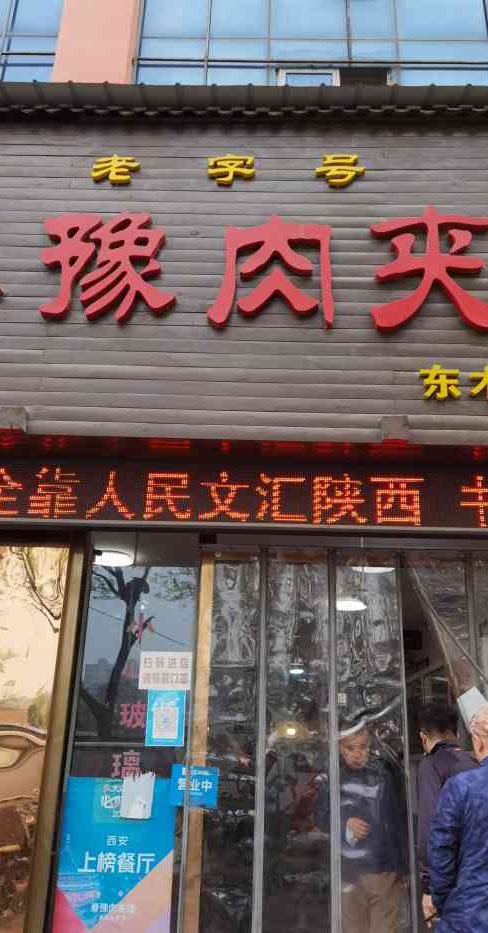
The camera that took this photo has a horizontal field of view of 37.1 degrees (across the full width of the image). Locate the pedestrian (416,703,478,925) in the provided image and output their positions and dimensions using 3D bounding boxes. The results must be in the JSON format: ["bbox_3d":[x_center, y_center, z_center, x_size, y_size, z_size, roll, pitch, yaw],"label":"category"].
[{"bbox_3d":[1.028,1.960,3.306,0.500,1.680,0.360,9,-22,-19],"label":"pedestrian"}]

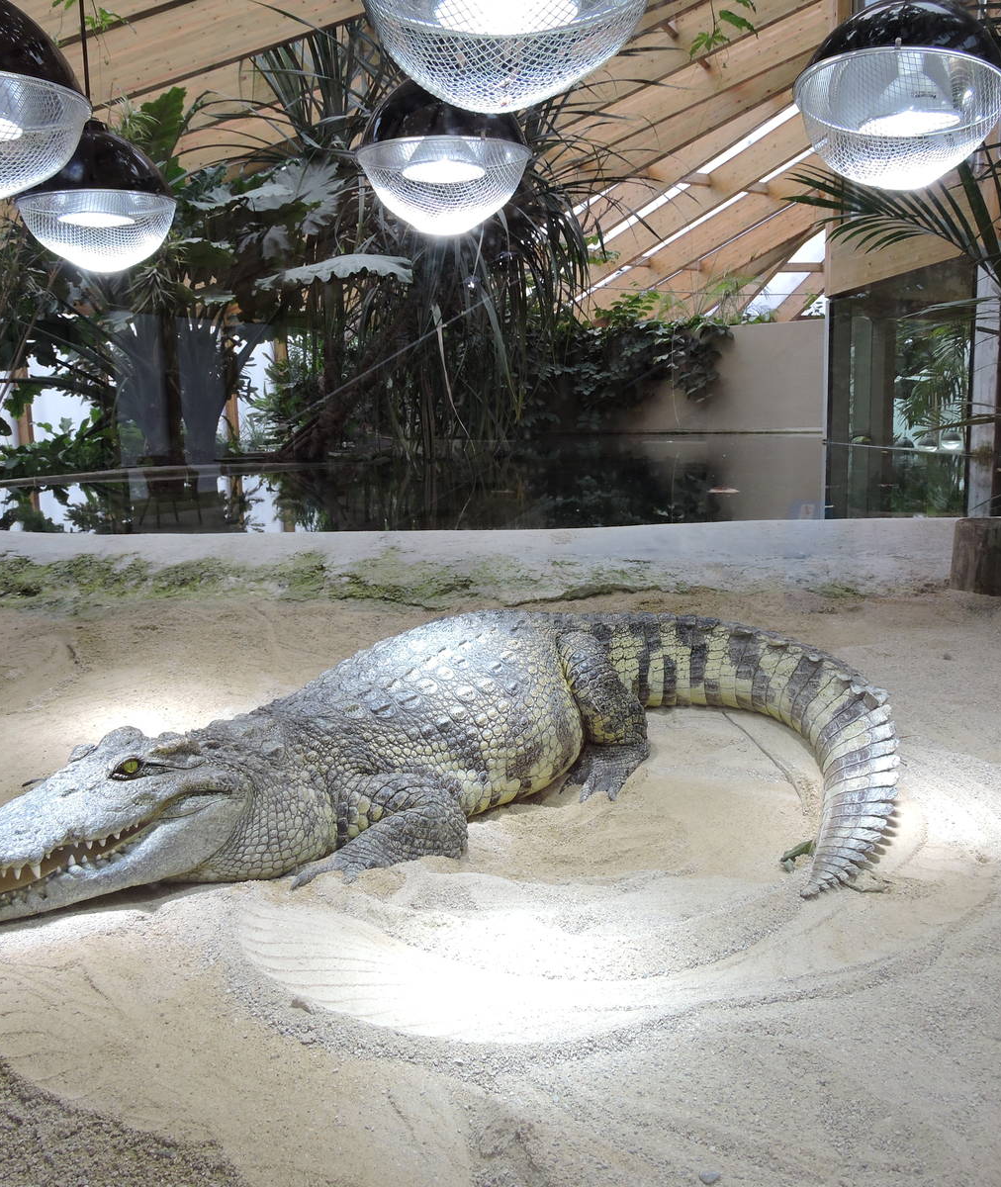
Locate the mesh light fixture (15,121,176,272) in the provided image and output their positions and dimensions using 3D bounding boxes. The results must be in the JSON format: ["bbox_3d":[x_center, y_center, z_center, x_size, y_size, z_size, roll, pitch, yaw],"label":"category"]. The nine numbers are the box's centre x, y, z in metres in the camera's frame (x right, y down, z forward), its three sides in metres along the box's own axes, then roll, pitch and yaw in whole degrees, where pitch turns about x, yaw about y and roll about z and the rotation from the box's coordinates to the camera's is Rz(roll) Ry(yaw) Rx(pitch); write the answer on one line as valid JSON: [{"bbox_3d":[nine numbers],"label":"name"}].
[{"bbox_3d":[-1.056,-1.038,2.877,0.395,0.381,0.395,-2,10,0],"label":"mesh light fixture"}]

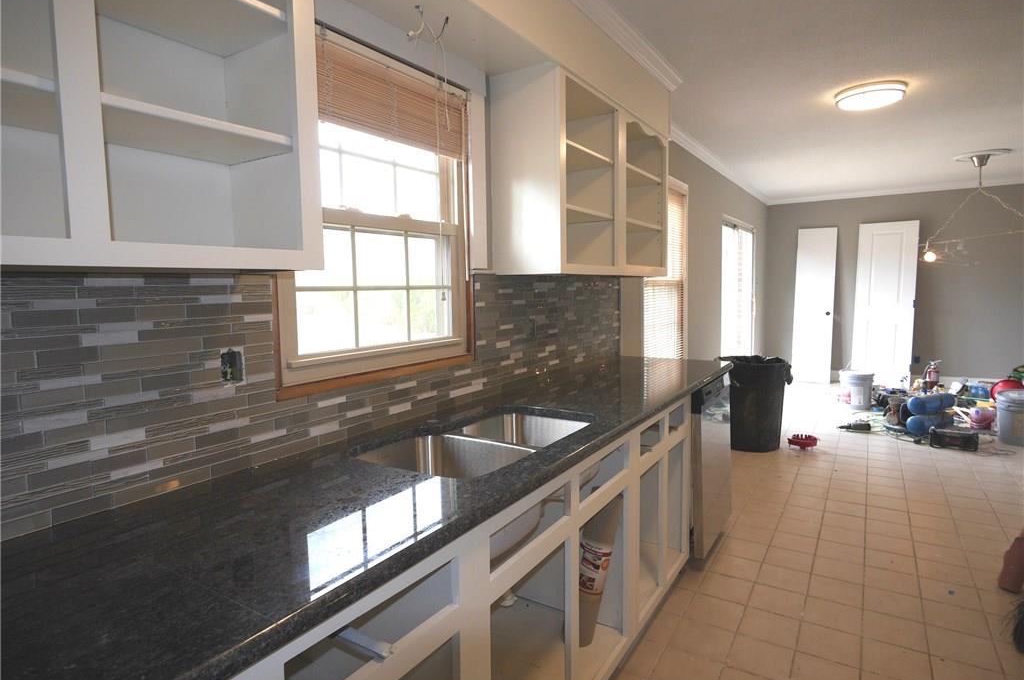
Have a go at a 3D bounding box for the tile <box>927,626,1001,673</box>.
[{"bbox_3d":[1.643,1.126,1.945,0.202,0.010,0.202,2,6,34],"label":"tile"}]

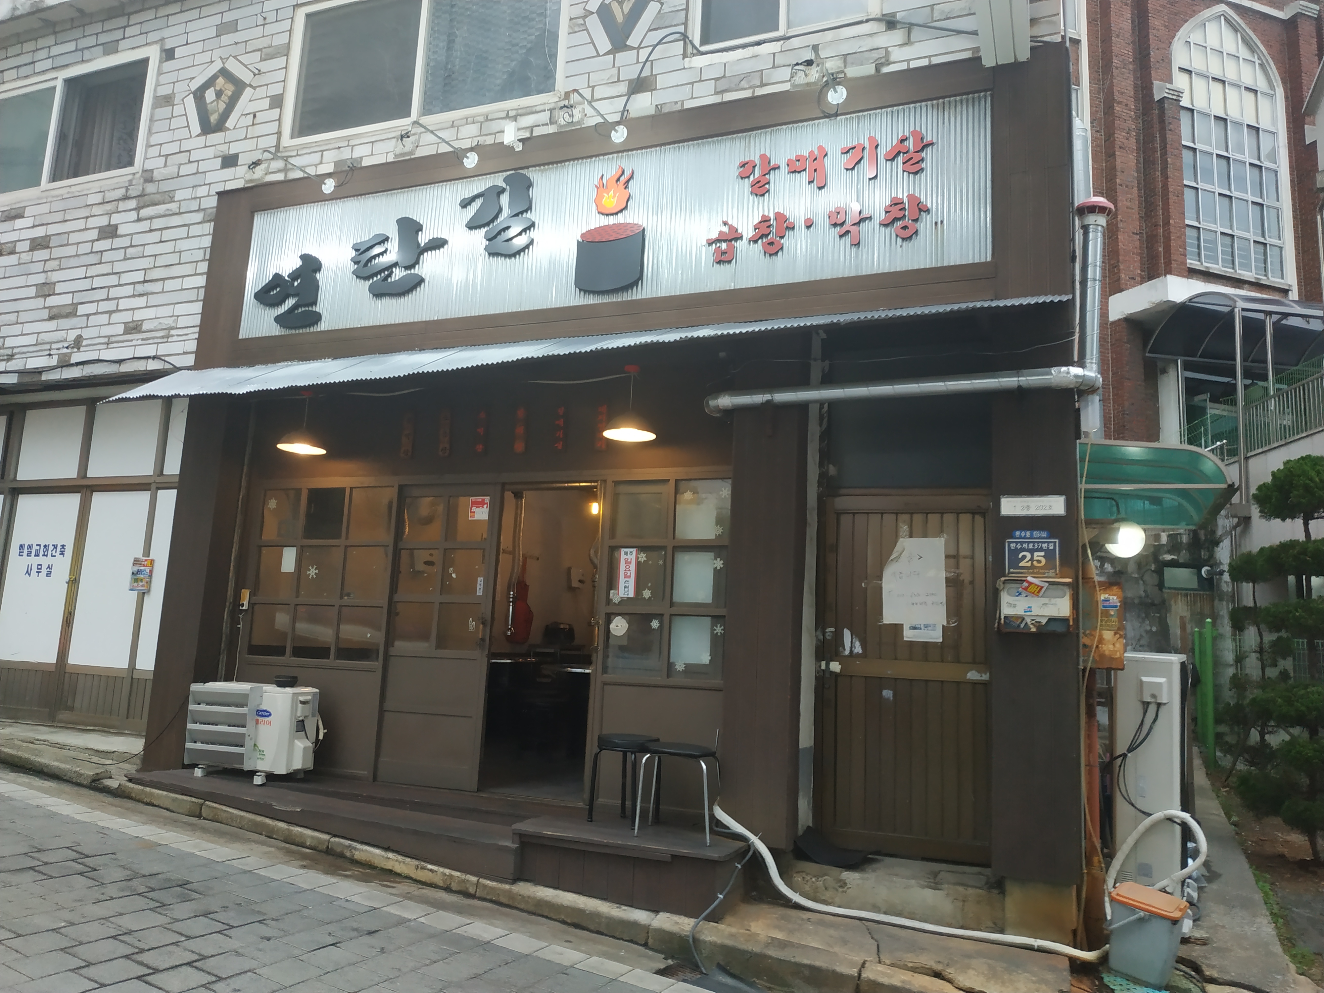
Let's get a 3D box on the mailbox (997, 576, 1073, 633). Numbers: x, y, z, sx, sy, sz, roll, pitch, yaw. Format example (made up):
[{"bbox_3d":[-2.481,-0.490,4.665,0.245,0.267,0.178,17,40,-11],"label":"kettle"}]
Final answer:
[{"bbox_3d":[1.860,0.549,4.589,0.340,0.260,0.110,-1,-10,21],"label":"mailbox"}]

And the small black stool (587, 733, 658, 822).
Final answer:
[{"bbox_3d":[-0.193,1.585,5.142,0.340,0.460,0.340,-1,-10,21],"label":"small black stool"}]

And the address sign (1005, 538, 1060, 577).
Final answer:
[{"bbox_3d":[1.871,0.313,4.640,0.245,0.181,0.015,-1,-9,21],"label":"address sign"}]

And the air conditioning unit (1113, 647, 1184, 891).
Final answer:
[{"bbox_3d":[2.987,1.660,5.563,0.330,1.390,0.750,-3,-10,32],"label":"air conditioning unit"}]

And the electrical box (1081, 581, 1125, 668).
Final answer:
[{"bbox_3d":[2.243,0.663,4.717,0.225,0.435,0.200,-1,-10,21],"label":"electrical box"}]

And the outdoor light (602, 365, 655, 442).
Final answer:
[{"bbox_3d":[-0.180,-0.566,5.380,0.312,0.430,0.312,3,-9,0],"label":"outdoor light"}]

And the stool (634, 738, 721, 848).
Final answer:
[{"bbox_3d":[0.087,1.511,4.726,0.390,0.450,0.370,-1,-9,21],"label":"stool"}]

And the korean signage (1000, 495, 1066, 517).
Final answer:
[{"bbox_3d":[1.904,0.048,4.709,0.313,0.102,0.020,-1,-10,21],"label":"korean signage"}]

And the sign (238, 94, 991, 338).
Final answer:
[{"bbox_3d":[-0.670,-1.709,5.980,5.310,0.990,0.100,-1,-9,21],"label":"sign"}]

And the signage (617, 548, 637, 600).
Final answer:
[{"bbox_3d":[-0.212,0.476,5.702,0.112,0.303,0.010,-1,-9,21],"label":"signage"}]

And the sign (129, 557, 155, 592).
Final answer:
[{"bbox_3d":[-4.037,0.608,7.129,0.210,0.260,0.040,-1,-9,21],"label":"sign"}]

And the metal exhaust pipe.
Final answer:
[{"bbox_3d":[1.235,-0.568,5.017,2.100,0.150,0.170,-1,-10,21],"label":"metal exhaust pipe"}]

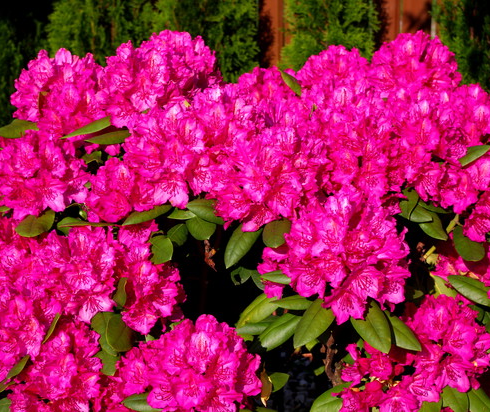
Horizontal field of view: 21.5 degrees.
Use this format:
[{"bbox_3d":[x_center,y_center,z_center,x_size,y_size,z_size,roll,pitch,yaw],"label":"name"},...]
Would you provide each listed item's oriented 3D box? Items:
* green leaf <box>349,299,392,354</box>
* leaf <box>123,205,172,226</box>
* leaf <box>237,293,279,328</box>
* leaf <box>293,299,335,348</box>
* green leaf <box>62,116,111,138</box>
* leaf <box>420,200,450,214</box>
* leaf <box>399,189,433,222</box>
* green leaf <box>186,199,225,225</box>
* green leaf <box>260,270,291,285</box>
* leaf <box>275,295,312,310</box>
[{"bbox_3d":[0.171,0.162,1.740,0.040,0.013,0.081,-17,63,-19],"label":"green leaf"},{"bbox_3d":[-0.139,0.013,1.840,0.075,0.013,0.030,-19,30,-20],"label":"leaf"},{"bbox_3d":[0.018,0.146,1.790,0.069,0.014,0.034,-36,43,-17],"label":"leaf"},{"bbox_3d":[0.095,0.157,1.730,0.038,0.013,0.082,28,63,21],"label":"leaf"},{"bbox_3d":[-0.233,-0.115,1.920,0.089,0.012,0.036,-22,31,-20],"label":"green leaf"},{"bbox_3d":[0.280,0.000,1.900,0.060,0.012,0.035,16,24,0],"label":"leaf"},{"bbox_3d":[0.250,-0.001,1.870,0.036,0.013,0.060,-25,55,-30],"label":"leaf"},{"bbox_3d":[-0.057,0.006,1.850,0.063,0.013,0.035,10,26,-34],"label":"green leaf"},{"bbox_3d":[0.050,0.098,1.800,0.058,0.012,0.034,1,22,-10],"label":"green leaf"},{"bbox_3d":[0.070,0.139,1.840,0.068,0.012,0.035,3,26,-8],"label":"leaf"}]

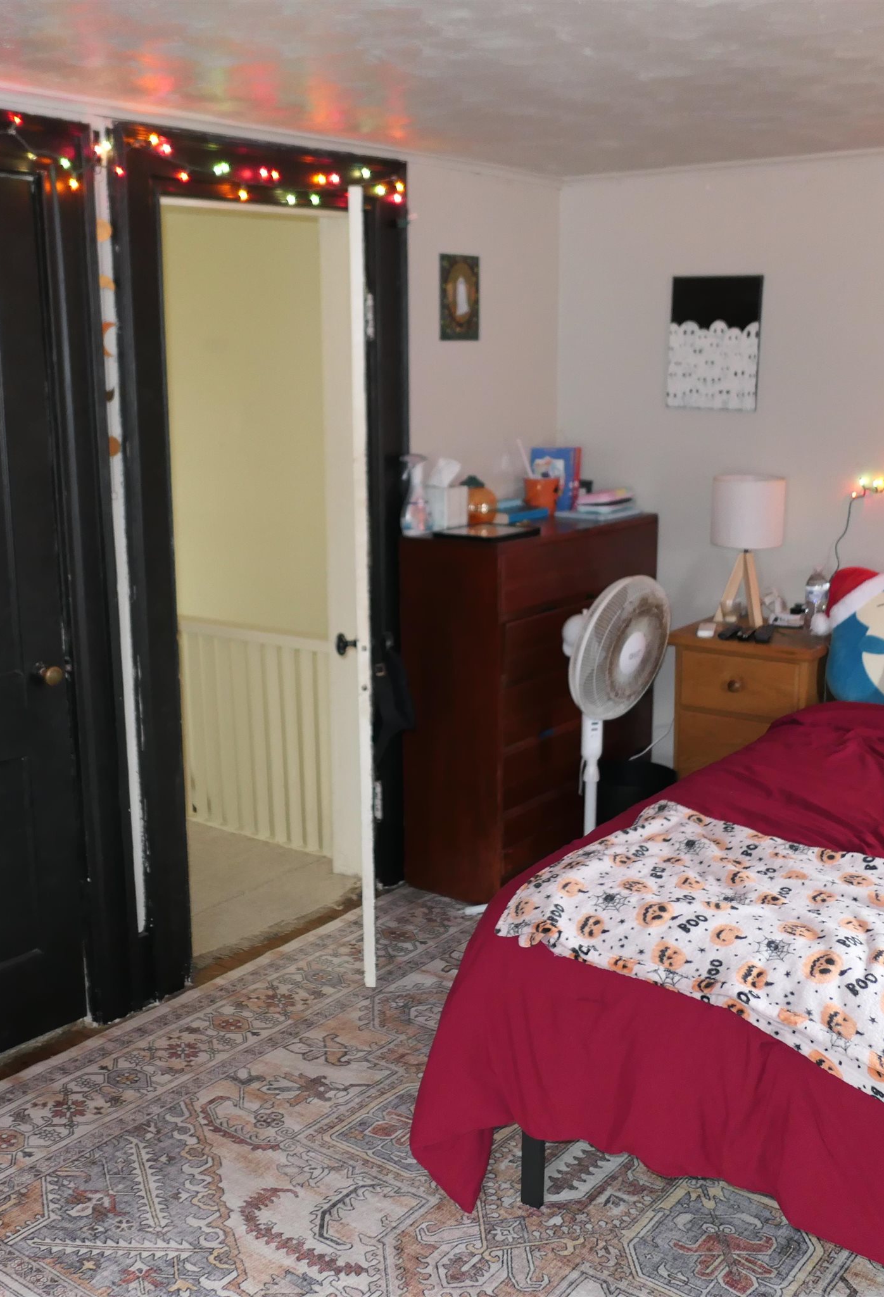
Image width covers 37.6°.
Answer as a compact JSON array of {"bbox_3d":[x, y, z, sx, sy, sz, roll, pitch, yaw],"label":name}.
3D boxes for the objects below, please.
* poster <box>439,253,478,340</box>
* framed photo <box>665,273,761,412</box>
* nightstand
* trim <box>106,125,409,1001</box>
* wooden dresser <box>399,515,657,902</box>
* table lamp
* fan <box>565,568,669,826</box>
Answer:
[{"bbox_3d":[0.066,-1.093,4.048,0.015,0.256,0.193,10,16,39],"label":"poster"},{"bbox_3d":[0.856,-0.965,4.104,0.314,0.408,0.020,10,16,39],"label":"framed photo"},{"bbox_3d":[1.002,0.368,3.984,0.490,0.835,0.400,10,16,39],"label":"nightstand"},{"bbox_3d":[-0.440,-0.252,3.644,0.160,2.180,1.040,10,16,39],"label":"trim"},{"bbox_3d":[0.306,0.149,4.308,0.410,1.115,0.860,10,16,39],"label":"wooden dresser"},{"bbox_3d":[0.941,-0.297,3.984,0.235,0.470,0.235,10,16,39],"label":"table lamp"},{"bbox_3d":[0.464,0.312,3.778,0.440,1.020,0.470,10,16,39],"label":"fan"}]

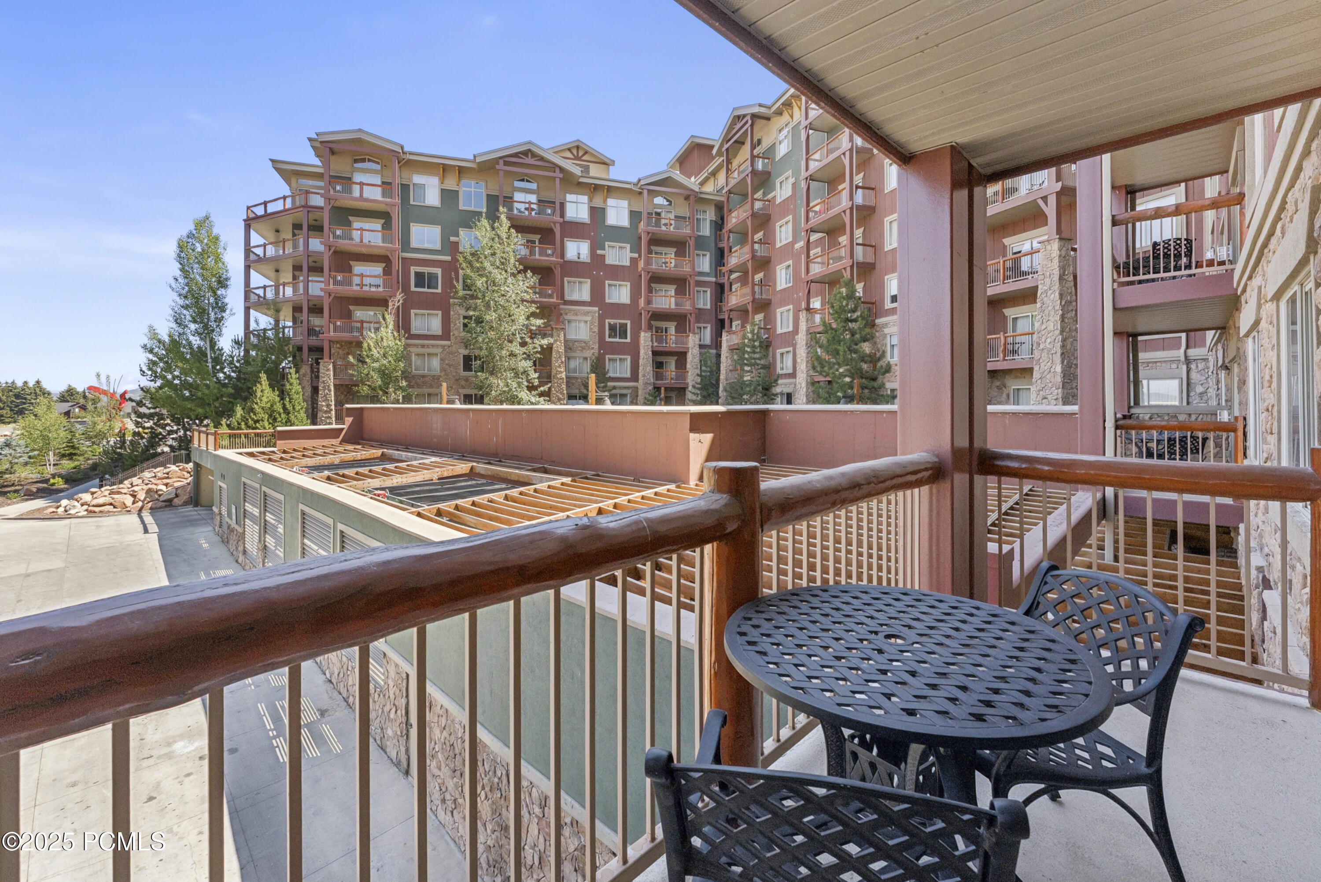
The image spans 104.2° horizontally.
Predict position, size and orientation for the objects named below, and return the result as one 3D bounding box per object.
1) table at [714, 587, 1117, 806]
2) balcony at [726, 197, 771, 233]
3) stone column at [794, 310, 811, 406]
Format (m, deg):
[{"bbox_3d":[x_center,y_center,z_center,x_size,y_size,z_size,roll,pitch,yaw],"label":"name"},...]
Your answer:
[{"bbox_3d":[0.652,0.906,1.433,0.914,0.720,0.914,0,2,0],"label":"table"},{"bbox_3d":[6.600,-16.950,38.880,1.750,1.350,4.000,-1,2,-21],"label":"balcony"},{"bbox_3d":[8.700,-4.560,31.300,0.820,6.800,0.820,-1,2,-21],"label":"stone column"}]

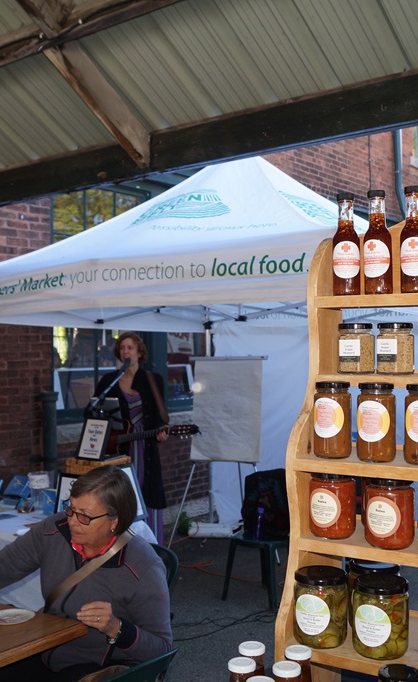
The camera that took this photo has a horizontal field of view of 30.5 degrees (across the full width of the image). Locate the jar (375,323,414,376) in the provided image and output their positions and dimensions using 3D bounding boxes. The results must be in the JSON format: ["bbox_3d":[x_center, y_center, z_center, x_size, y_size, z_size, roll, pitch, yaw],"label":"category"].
[{"bbox_3d":[0.320,0.015,1.316,0.066,0.087,0.060,-1,-1,34],"label":"jar"}]

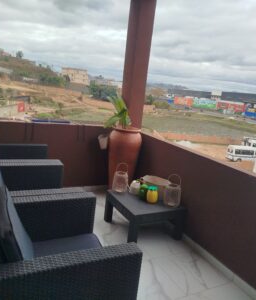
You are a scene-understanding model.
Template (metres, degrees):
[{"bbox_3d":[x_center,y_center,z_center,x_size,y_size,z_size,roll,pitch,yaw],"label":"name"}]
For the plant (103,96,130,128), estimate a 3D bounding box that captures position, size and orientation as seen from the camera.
[{"bbox_3d":[-0.120,-0.460,3.268,0.310,0.410,0.290,6,13,-1],"label":"plant"}]

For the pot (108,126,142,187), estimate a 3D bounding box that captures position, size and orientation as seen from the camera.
[{"bbox_3d":[-0.062,0.183,3.412,0.399,0.891,0.399,6,13,-1],"label":"pot"}]

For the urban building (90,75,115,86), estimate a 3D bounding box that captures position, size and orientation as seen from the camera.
[{"bbox_3d":[-16.888,-45.697,183.648,16.000,7.000,10.000,5,13,-6],"label":"urban building"}]

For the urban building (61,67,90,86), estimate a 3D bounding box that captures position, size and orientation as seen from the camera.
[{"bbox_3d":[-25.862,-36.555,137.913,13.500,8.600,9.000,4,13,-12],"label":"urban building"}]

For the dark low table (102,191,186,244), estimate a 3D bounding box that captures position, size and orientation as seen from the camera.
[{"bbox_3d":[0.157,0.643,2.751,0.566,0.343,0.580,-1,15,-29],"label":"dark low table"}]

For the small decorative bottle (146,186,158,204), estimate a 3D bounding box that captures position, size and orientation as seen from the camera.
[{"bbox_3d":[0.242,0.424,2.655,0.109,0.143,0.109,6,13,-1],"label":"small decorative bottle"}]

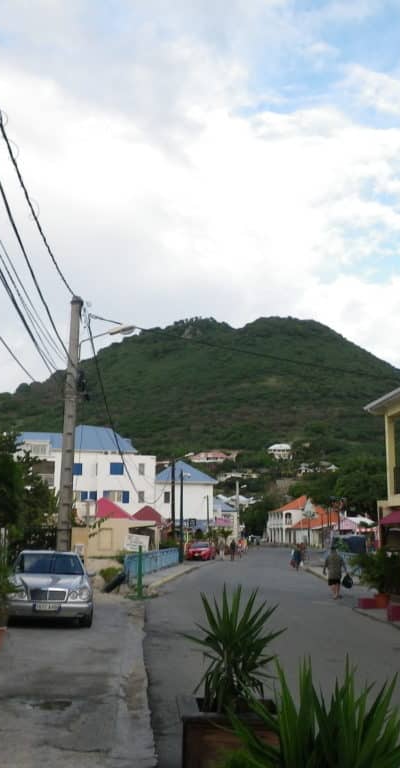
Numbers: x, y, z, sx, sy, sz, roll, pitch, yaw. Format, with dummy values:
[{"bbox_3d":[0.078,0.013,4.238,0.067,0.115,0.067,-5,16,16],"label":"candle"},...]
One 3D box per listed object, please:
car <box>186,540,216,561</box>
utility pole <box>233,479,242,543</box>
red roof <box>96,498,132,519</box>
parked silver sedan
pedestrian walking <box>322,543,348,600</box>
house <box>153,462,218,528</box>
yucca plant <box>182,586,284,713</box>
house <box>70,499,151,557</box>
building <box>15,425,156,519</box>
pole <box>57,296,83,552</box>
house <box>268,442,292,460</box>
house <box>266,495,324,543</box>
[{"bbox_3d":[0.147,13.561,67.500,1.760,1.460,4.200,-1,-11,8],"label":"car"},{"bbox_3d":[4.496,15.780,98.000,0.450,8.500,0.450,0,-11,0],"label":"utility pole"},{"bbox_3d":[-6.600,9.548,63.315,2.700,1.500,2.800,1,-10,-3],"label":"red roof"},{"bbox_3d":[-3.334,4.449,18.400,1.820,1.440,4.780,2,-11,-9],"label":"parked silver sedan"},{"bbox_3d":[4.167,5.852,25.567,0.580,1.671,0.380,1,-11,-3],"label":"pedestrian walking"},{"bbox_3d":[-1.544,12.586,84.621,6.300,9.541,7.500,1,-11,-3],"label":"house"},{"bbox_3d":[0.231,1.797,5.720,0.710,0.830,0.710,0,-11,0],"label":"yucca plant"},{"bbox_3d":[-6.444,10.642,61.000,5.800,4.200,5.200,3,-11,-15],"label":"house"},{"bbox_3d":[-11.555,10.633,85.480,14.000,13.275,9.000,1,-11,-3],"label":"building"},{"bbox_3d":[-3.906,1.730,24.388,0.400,8.931,0.380,2,-11,-3],"label":"pole"},{"bbox_3d":[39.352,33.560,410.000,11.500,8.000,9.500,0,-11,0],"label":"house"},{"bbox_3d":[18.171,25.734,155.941,8.000,9.789,14.000,1,-11,-6],"label":"house"}]

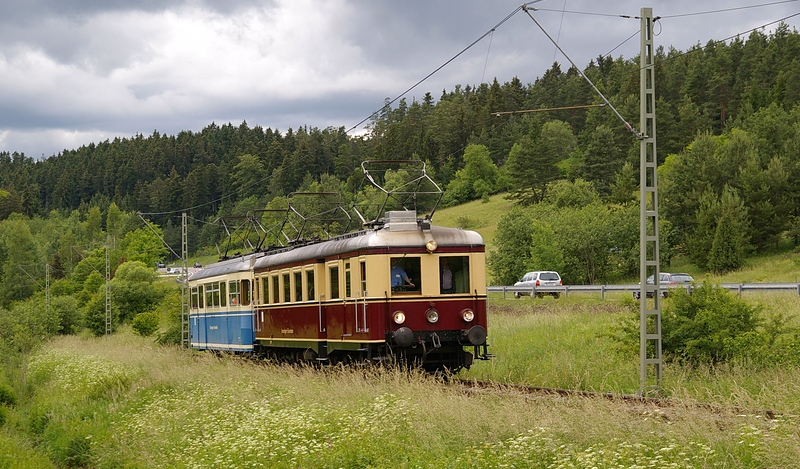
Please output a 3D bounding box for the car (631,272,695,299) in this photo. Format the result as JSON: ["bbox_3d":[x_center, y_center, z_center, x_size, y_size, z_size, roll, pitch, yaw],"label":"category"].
[{"bbox_3d":[14.516,2.810,82.000,1.780,1.470,4.600,1,-3,-22],"label":"car"}]

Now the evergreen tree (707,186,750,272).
[{"bbox_3d":[20.966,-0.319,95.000,2.800,5.500,2.800,-1,-3,13],"label":"evergreen tree"}]

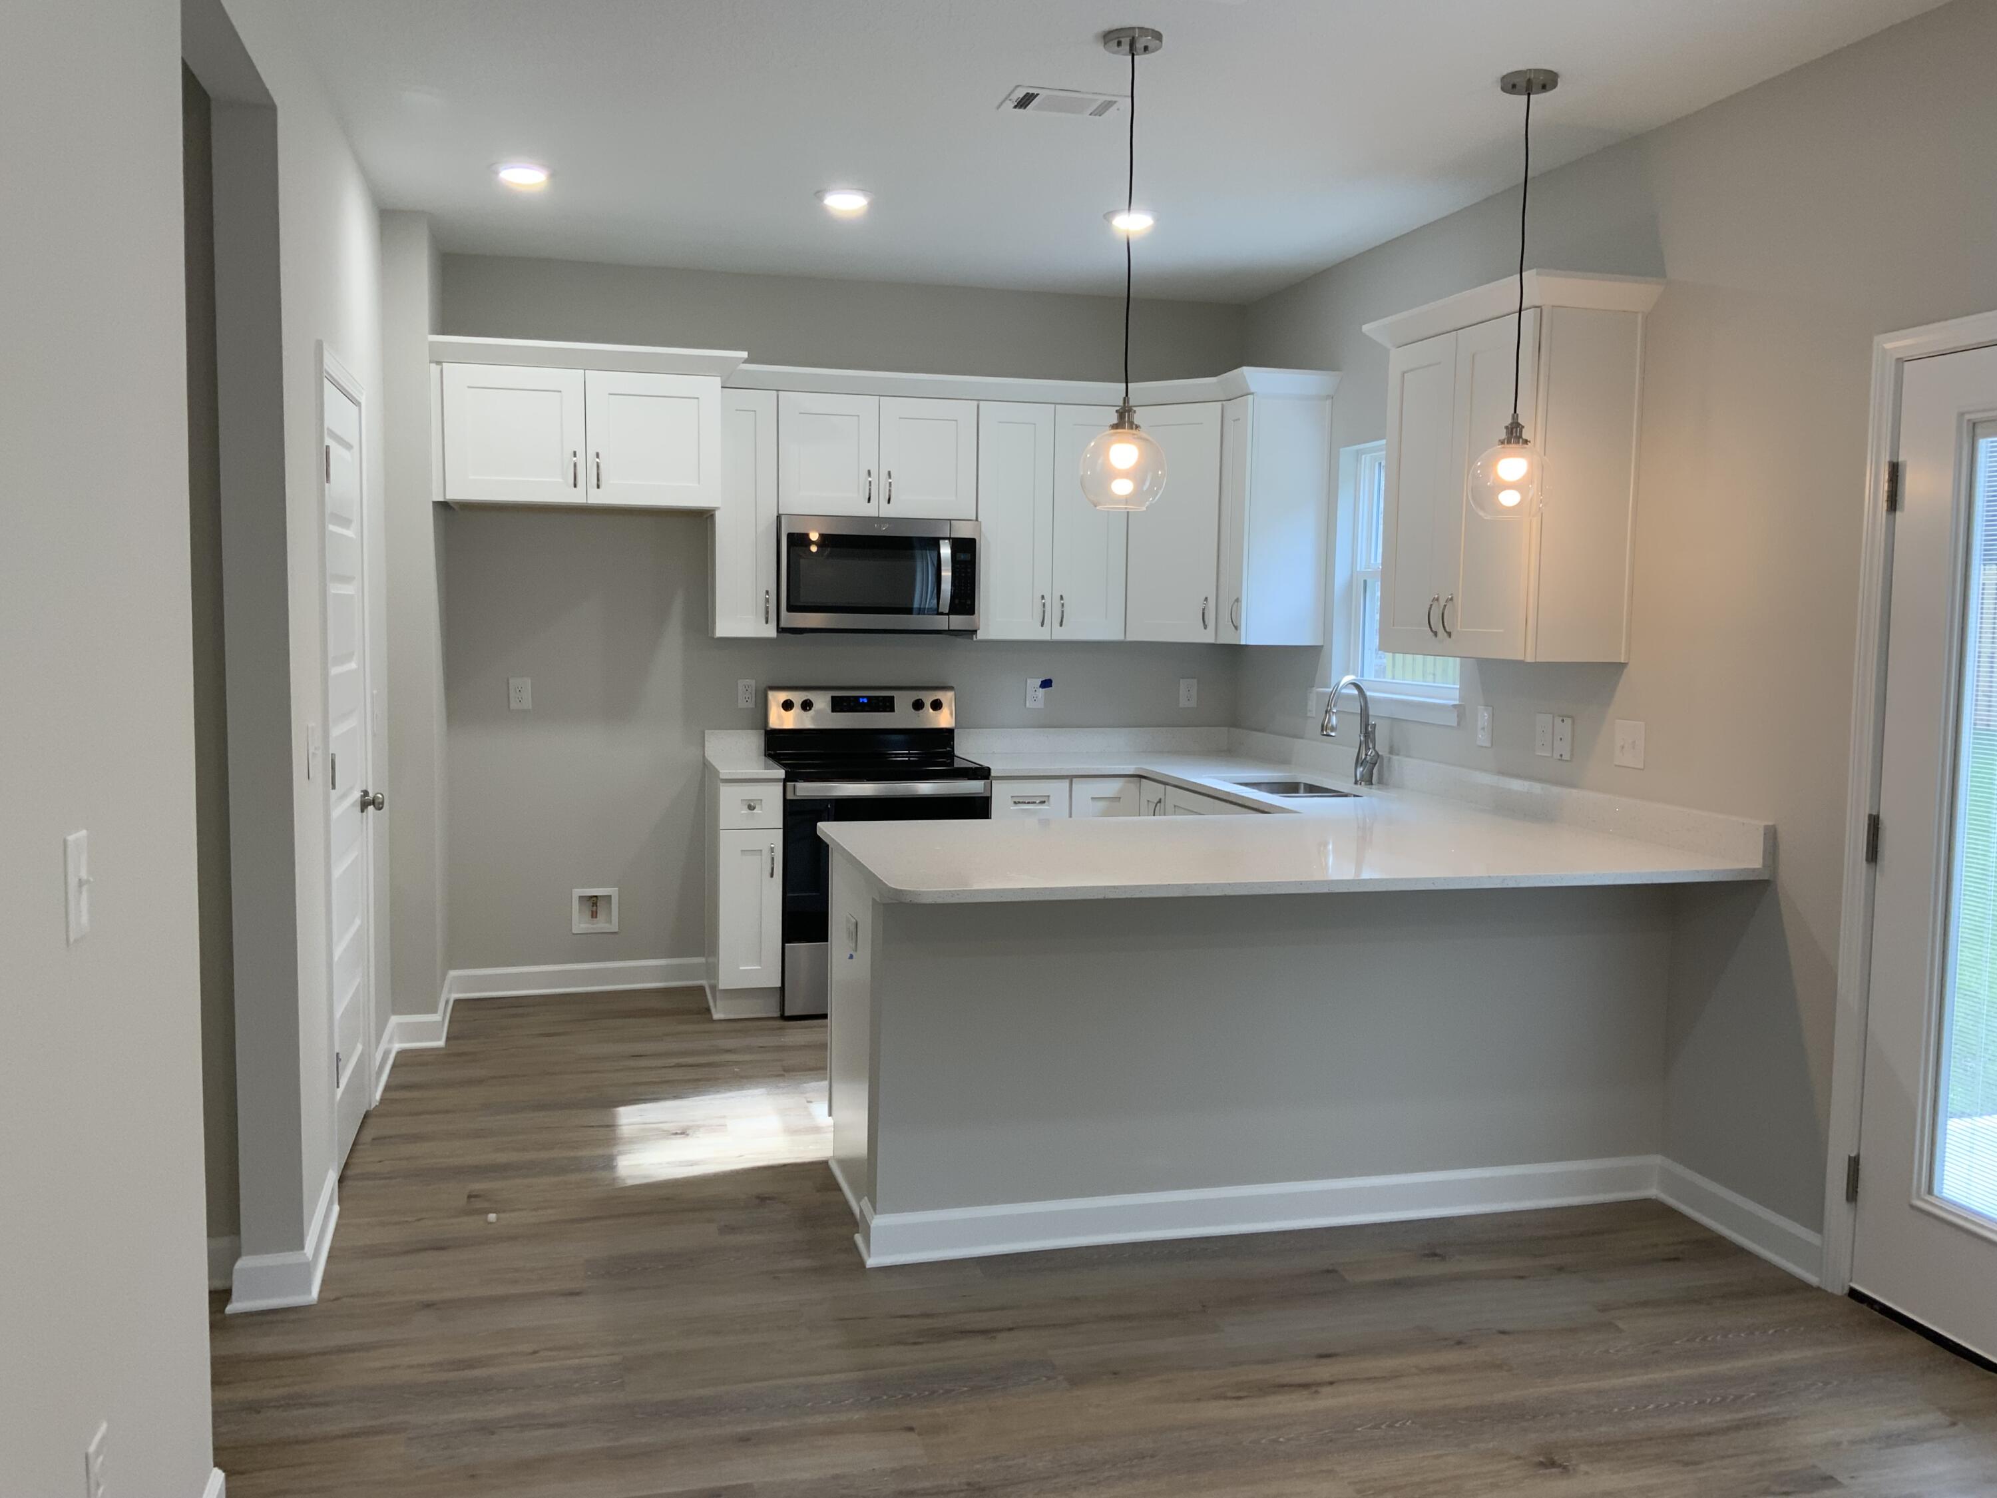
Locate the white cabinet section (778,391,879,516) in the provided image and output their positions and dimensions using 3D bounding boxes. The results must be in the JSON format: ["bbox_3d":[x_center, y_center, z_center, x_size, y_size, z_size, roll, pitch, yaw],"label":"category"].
[{"bbox_3d":[-0.634,-1.095,6.244,0.378,0.447,0.025,0,5,-15],"label":"white cabinet section"}]

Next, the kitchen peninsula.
[{"bbox_3d":[0.654,0.657,4.318,2.105,1.000,1.213,-1,5,-15],"label":"kitchen peninsula"}]

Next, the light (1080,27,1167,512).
[{"bbox_3d":[0.293,-1.059,3.727,0.200,1.035,0.200,1,5,0],"label":"light"}]

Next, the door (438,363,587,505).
[{"bbox_3d":[-1.628,-1.059,5.655,0.455,0.447,0.025,0,5,-15],"label":"door"}]

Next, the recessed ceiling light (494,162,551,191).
[{"bbox_3d":[-1.410,-1.694,4.952,0.177,0.025,0.177,-1,5,-15],"label":"recessed ceiling light"}]

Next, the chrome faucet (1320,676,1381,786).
[{"bbox_3d":[1.195,-0.057,5.676,0.225,0.370,0.080,-3,6,-36],"label":"chrome faucet"}]

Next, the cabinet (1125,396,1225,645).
[{"bbox_3d":[0.679,-0.866,6.458,0.389,0.906,0.025,3,5,30],"label":"cabinet"}]

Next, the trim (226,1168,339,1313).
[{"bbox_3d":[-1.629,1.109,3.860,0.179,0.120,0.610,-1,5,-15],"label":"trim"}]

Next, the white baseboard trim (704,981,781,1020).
[{"bbox_3d":[-0.916,0.927,6.115,0.245,0.110,0.030,0,5,-15],"label":"white baseboard trim"}]

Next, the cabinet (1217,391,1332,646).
[{"bbox_3d":[1.034,-0.847,6.284,0.332,0.906,0.230,0,5,-15],"label":"cabinet"}]

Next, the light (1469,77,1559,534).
[{"bbox_3d":[1.245,-1.071,3.993,0.200,1.032,0.200,-1,5,-15],"label":"light"}]

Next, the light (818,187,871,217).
[{"bbox_3d":[-0.480,-1.703,5.204,0.177,0.025,0.177,-1,5,-15],"label":"light"}]

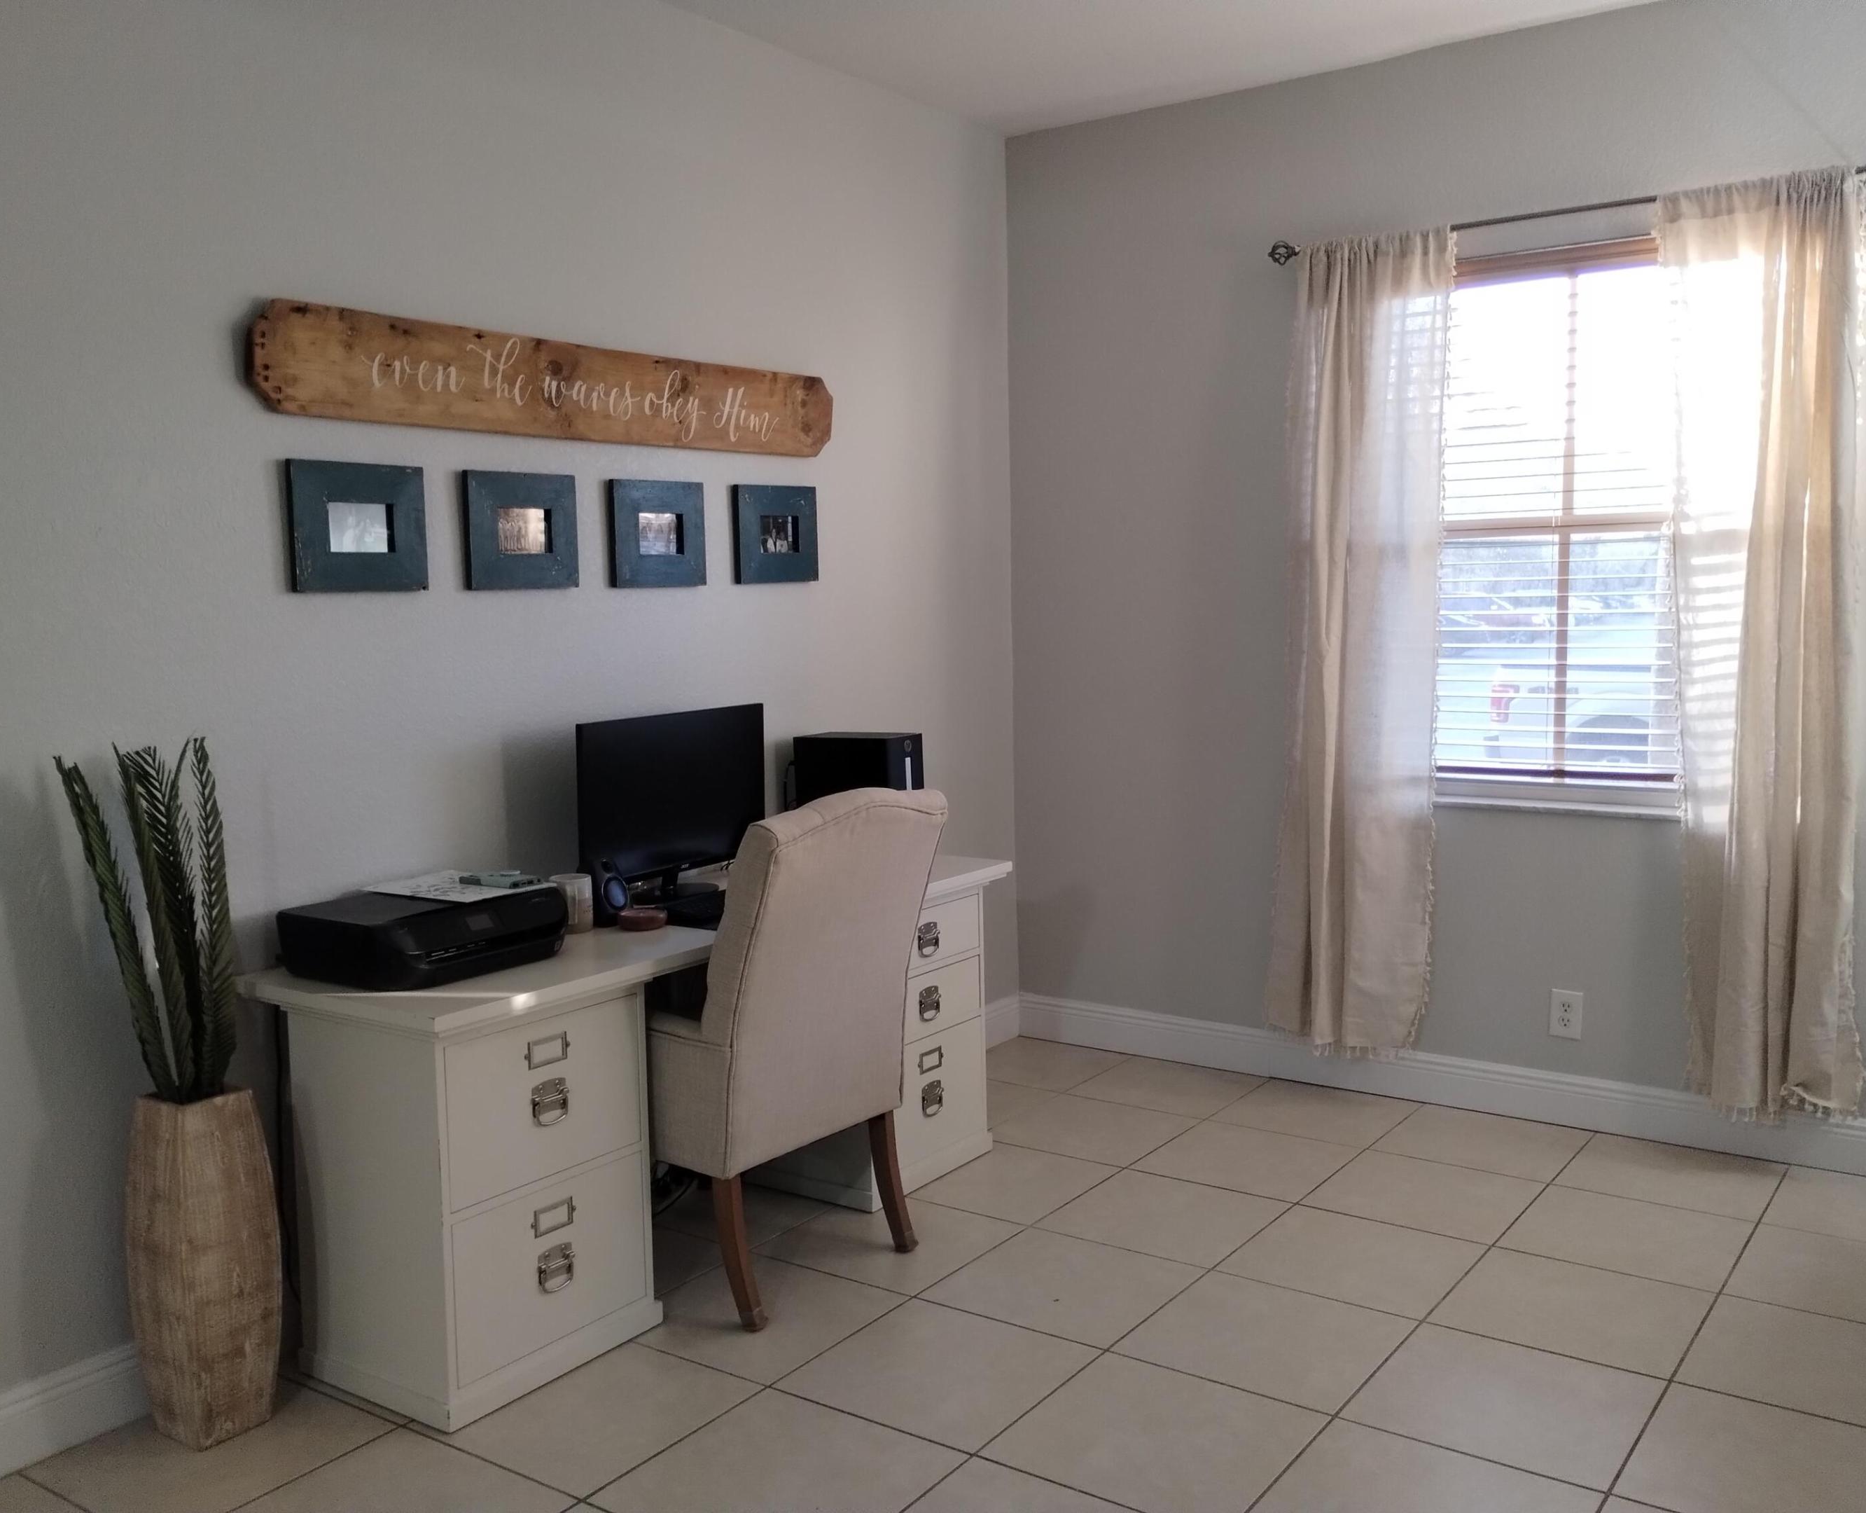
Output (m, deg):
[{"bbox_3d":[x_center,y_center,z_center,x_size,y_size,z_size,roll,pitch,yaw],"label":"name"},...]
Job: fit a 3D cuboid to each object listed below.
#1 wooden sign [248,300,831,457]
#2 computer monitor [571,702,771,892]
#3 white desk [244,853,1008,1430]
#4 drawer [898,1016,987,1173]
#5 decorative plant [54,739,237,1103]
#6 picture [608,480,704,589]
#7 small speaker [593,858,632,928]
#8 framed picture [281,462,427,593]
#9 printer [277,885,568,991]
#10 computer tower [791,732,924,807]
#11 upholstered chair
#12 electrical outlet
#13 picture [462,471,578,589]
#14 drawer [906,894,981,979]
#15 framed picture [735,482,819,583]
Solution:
[{"bbox_3d":[-0.750,-0.802,3.597,0.025,0.202,1.661,3,7,35],"label":"wooden sign"},{"bbox_3d":[-0.619,0.113,3.864,0.199,0.434,0.626,3,7,35],"label":"computer monitor"},{"bbox_3d":[-0.545,0.728,3.677,0.587,0.759,1.805,3,7,35],"label":"white desk"},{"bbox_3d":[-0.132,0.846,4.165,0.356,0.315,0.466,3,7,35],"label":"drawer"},{"bbox_3d":[-1.346,0.296,2.797,0.187,0.644,0.274,3,7,35],"label":"decorative plant"},{"bbox_3d":[-0.663,-0.536,3.939,0.021,0.251,0.303,3,7,35],"label":"picture"},{"bbox_3d":[-0.674,0.280,3.438,0.070,0.137,0.072,2,6,28],"label":"small speaker"},{"bbox_3d":[-1.144,-0.454,3.252,0.021,0.250,0.303,3,7,35],"label":"framed picture"},{"bbox_3d":[-0.950,0.328,3.068,0.345,0.125,0.430,3,7,35],"label":"printer"},{"bbox_3d":[-0.190,0.108,4.309,0.308,0.336,0.153,3,7,35],"label":"computer tower"},{"bbox_3d":[-0.410,0.603,3.556,0.699,1.024,0.571,3,7,35],"label":"upholstered chair"},{"bbox_3d":[1.634,0.665,4.194,0.079,0.123,0.007,3,7,35],"label":"electrical outlet"},{"bbox_3d":[-0.871,-0.476,3.451,0.020,0.241,0.290,3,7,35],"label":"picture"},{"bbox_3d":[-0.148,0.423,3.982,0.340,0.137,0.440,3,7,35],"label":"drawer"},{"bbox_3d":[-0.395,-0.560,4.122,0.020,0.240,0.298,3,7,35],"label":"framed picture"}]

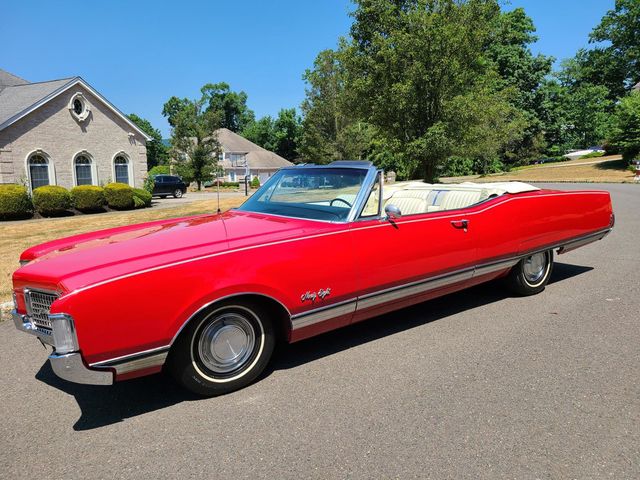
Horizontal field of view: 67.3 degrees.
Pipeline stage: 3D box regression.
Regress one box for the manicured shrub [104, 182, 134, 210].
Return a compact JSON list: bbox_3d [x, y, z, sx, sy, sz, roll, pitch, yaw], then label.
[{"bbox_3d":[-7.424,-1.622,17.800,1.130,0.980,1.130,-7,10,-33],"label":"manicured shrub"}]

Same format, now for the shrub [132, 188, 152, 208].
[{"bbox_3d":[-6.963,-1.614,18.700,0.950,0.820,0.950,-7,10,-33],"label":"shrub"}]

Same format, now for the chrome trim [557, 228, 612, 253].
[{"bbox_3d":[2.782,0.007,5.031,1.030,0.145,0.080,-9,11,-34],"label":"chrome trim"}]

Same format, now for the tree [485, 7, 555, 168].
[{"bbox_3d":[21.473,-16.659,52.000,8.000,17.000,8.000,-1,8,0],"label":"tree"}]

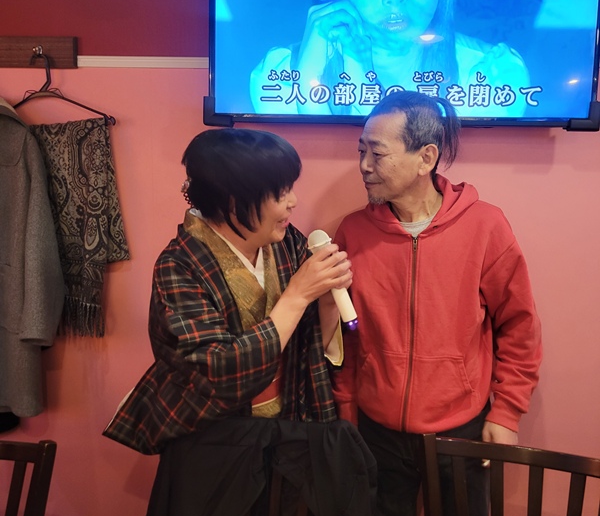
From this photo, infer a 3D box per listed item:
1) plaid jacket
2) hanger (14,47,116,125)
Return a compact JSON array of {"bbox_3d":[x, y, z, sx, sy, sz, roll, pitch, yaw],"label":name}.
[{"bbox_3d":[-0.180,0.185,1.410,0.470,0.530,0.390,-3,7,-36],"label":"plaid jacket"},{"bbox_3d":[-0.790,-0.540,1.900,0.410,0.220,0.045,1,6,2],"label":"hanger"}]

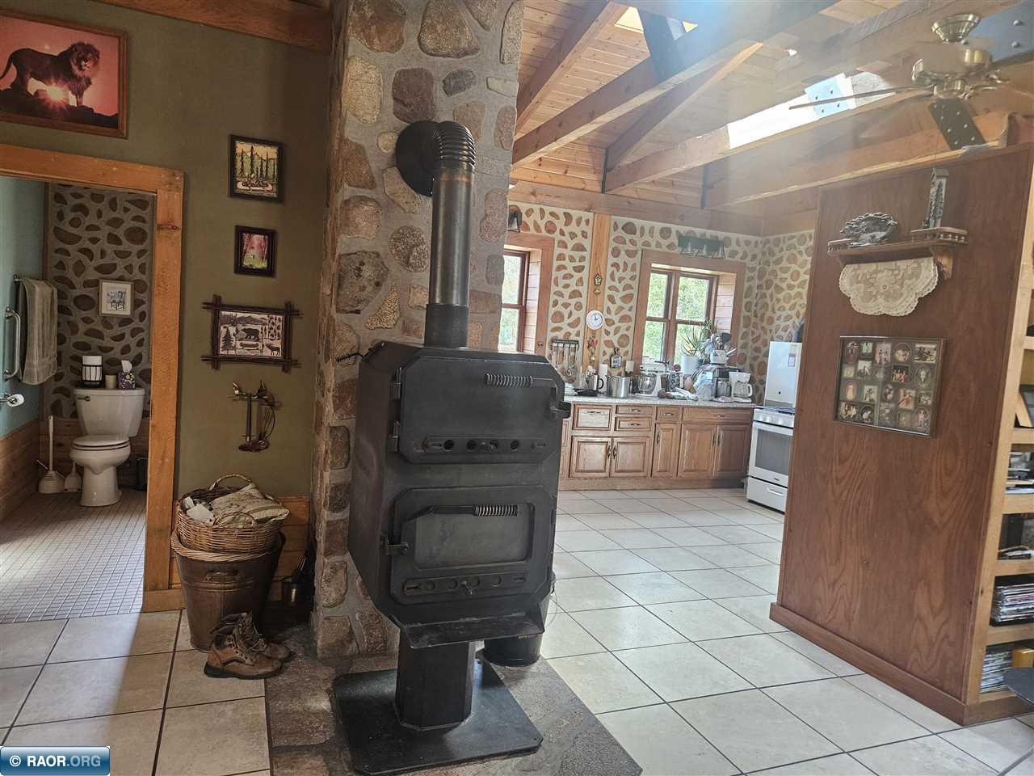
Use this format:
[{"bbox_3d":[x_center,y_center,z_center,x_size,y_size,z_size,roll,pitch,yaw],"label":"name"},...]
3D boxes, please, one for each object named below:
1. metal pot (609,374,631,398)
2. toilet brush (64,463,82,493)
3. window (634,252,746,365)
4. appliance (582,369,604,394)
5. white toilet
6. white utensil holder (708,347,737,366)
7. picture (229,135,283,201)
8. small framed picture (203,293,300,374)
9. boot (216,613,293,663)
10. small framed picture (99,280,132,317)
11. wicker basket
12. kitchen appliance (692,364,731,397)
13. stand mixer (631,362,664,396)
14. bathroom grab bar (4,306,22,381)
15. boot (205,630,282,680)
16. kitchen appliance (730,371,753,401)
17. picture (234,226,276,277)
[{"bbox_3d":[1.022,-0.003,6.922,0.215,0.205,0.215,4,4,0],"label":"metal pot"},{"bbox_3d":[-3.451,0.623,5.366,0.140,0.360,0.135,2,4,-22],"label":"toilet brush"},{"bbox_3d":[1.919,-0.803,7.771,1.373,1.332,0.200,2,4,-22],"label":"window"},{"bbox_3d":[0.797,-0.056,7.113,0.210,0.235,0.165,3,4,-8],"label":"appliance"},{"bbox_3d":[-3.067,0.443,5.122,0.475,0.805,0.735,2,4,-22],"label":"white toilet"},{"bbox_3d":[2.230,-0.344,7.510,0.270,0.190,0.200,2,4,-22],"label":"white utensil holder"},{"bbox_3d":[-1.258,-1.057,3.324,0.239,0.284,0.024,2,4,-22],"label":"picture"},{"bbox_3d":[-1.302,-0.263,3.384,0.462,0.355,0.030,2,4,-22],"label":"small framed picture"},{"bbox_3d":[-1.091,1.049,2.892,0.305,0.200,0.115,4,4,-5],"label":"boot"},{"bbox_3d":[-3.164,-0.706,5.434,0.235,0.280,0.022,2,4,-22],"label":"small framed picture"},{"bbox_3d":[-1.269,0.564,3.037,0.455,0.220,0.510,2,4,-22],"label":"wicker basket"},{"bbox_3d":[2.149,-0.051,7.609,0.300,0.340,0.280,2,4,-22],"label":"kitchen appliance"},{"bbox_3d":[1.413,-0.099,7.304,0.360,0.365,0.220,4,4,-6],"label":"stand mixer"},{"bbox_3d":[-3.324,-0.291,4.539,0.085,0.480,0.070,2,4,-22],"label":"bathroom grab bar"},{"bbox_3d":[-1.102,1.063,2.781,0.305,0.190,0.115,3,4,-12],"label":"boot"},{"bbox_3d":[2.481,-0.015,7.596,0.170,0.315,0.210,2,5,-30],"label":"kitchen appliance"},{"bbox_3d":[-1.277,-0.666,3.355,0.183,0.227,0.024,2,4,-22],"label":"picture"}]

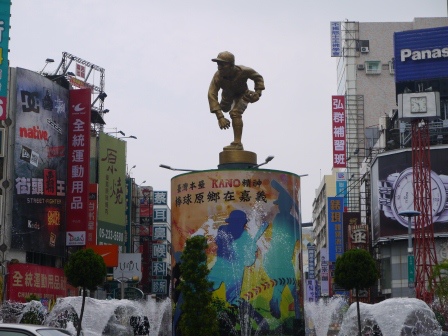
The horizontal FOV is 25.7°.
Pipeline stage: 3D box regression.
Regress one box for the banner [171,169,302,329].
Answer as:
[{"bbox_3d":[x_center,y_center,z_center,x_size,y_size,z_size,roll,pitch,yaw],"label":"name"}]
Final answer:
[{"bbox_3d":[0.375,2.580,28.941,3.870,4.650,3.870,0,-9,0],"label":"banner"}]

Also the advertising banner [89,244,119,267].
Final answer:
[{"bbox_3d":[-8.108,5.912,65.859,2.103,1.458,0.300,-2,-9,12],"label":"advertising banner"}]

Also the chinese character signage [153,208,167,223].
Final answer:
[{"bbox_3d":[-5.721,4.295,88.358,1.214,1.223,0.300,-1,-9,4],"label":"chinese character signage"}]

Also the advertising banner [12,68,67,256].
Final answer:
[{"bbox_3d":[-11.145,-0.303,60.229,0.550,10.800,5.500,-3,-9,22],"label":"advertising banner"}]

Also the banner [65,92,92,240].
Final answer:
[{"bbox_3d":[-9.025,-0.103,61.211,1.353,9.725,0.350,-3,-9,22],"label":"banner"}]

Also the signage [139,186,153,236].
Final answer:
[{"bbox_3d":[-6.371,3.572,80.376,1.057,4.104,0.300,-1,-9,5],"label":"signage"}]

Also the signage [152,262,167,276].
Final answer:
[{"bbox_3d":[-5.728,9.022,87.639,1.204,1.215,0.300,-1,-9,4],"label":"signage"}]

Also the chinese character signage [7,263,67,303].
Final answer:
[{"bbox_3d":[-11.472,7.263,61.102,0.250,2.315,7.533,-2,-9,16],"label":"chinese character signage"}]

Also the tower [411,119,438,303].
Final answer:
[{"bbox_3d":[9.845,2.974,48.099,1.150,10.800,1.150,-2,-9,12],"label":"tower"}]

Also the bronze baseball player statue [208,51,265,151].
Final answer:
[{"bbox_3d":[0.390,-1.995,29.636,1.300,2.750,1.600,-7,-11,37],"label":"bronze baseball player statue"}]

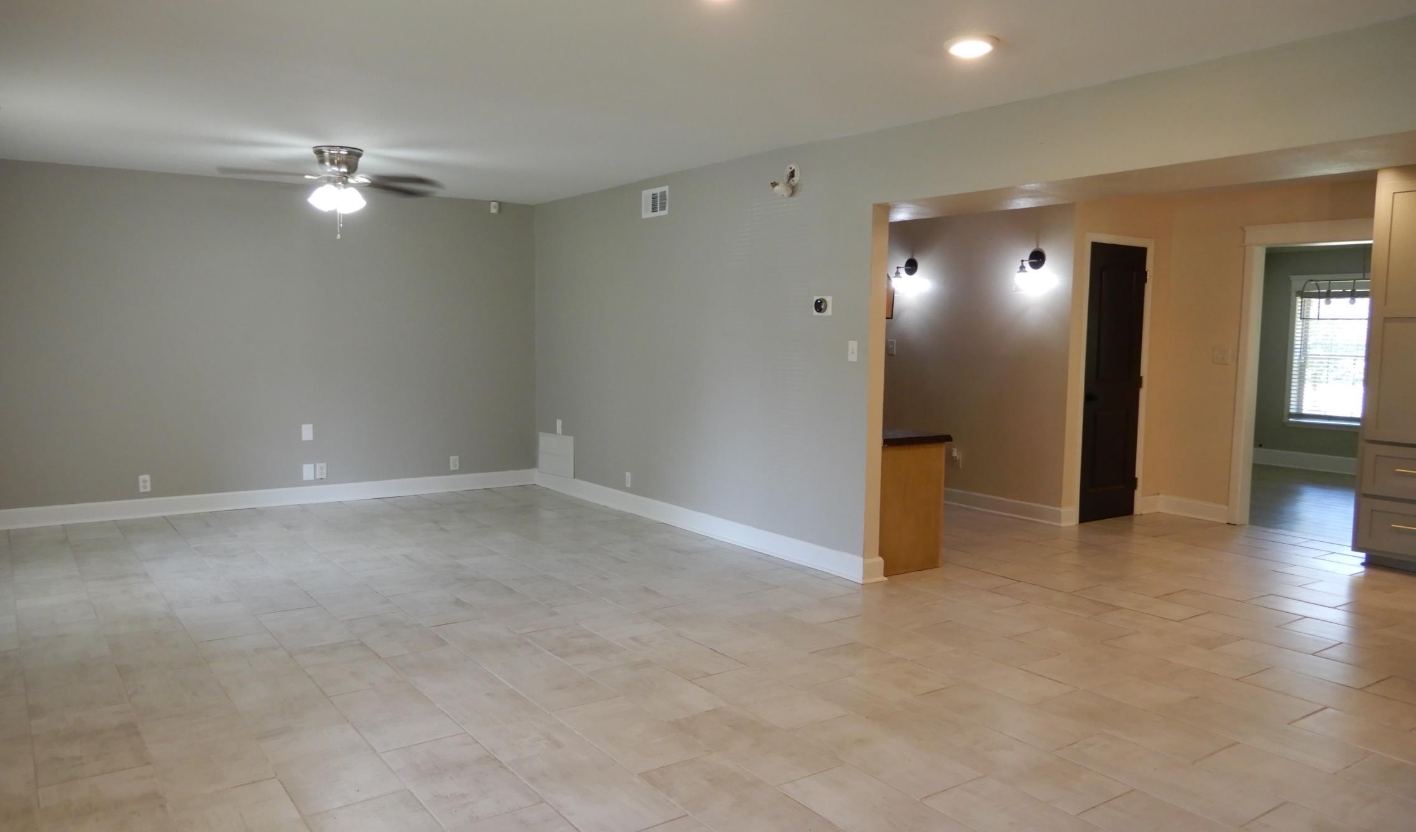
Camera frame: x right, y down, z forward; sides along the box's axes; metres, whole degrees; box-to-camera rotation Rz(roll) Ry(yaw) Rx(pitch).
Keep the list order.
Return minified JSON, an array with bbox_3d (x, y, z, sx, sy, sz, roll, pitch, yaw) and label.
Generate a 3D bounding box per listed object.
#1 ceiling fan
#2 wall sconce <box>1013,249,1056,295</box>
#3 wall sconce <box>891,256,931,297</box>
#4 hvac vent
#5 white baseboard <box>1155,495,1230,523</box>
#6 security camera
[{"bbox_3d":[-2.235,-1.414,5.940,1.320,0.390,1.320,-3,6,-36],"label":"ceiling fan"},{"bbox_3d":[2.314,-1.063,7.129,0.285,0.320,0.150,-3,6,-36],"label":"wall sconce"},{"bbox_3d":[1.621,-1.170,8.208,0.270,0.315,0.150,-3,6,-36],"label":"wall sconce"},{"bbox_3d":[-0.382,-1.513,6.958,0.020,0.200,0.347,-3,6,-36],"label":"hvac vent"},{"bbox_3d":[3.727,0.712,7.527,0.020,0.140,0.525,-3,6,-36],"label":"white baseboard"},{"bbox_3d":[0.436,-1.371,5.700,0.160,0.200,0.140,-3,6,-36],"label":"security camera"}]

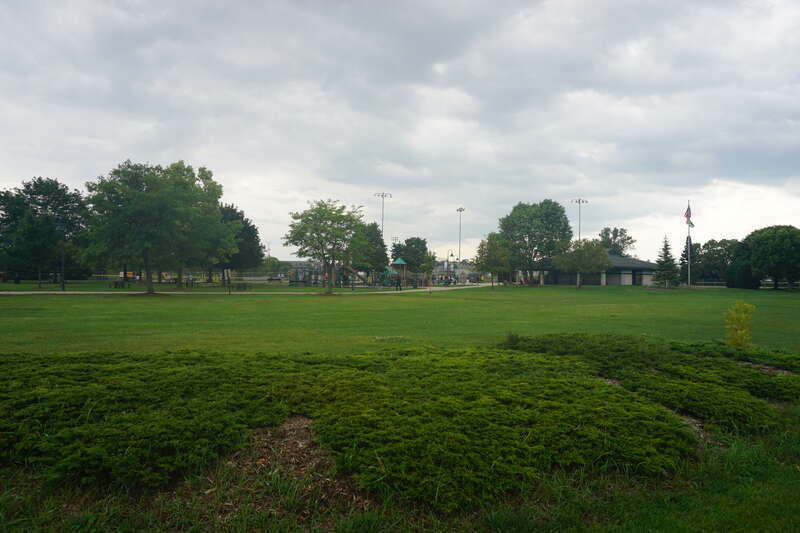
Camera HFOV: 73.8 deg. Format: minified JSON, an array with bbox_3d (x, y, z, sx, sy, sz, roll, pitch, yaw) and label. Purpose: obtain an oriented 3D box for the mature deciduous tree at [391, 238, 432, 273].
[{"bbox_3d":[2.120,-1.100,94.000,7.010,8.020,7.010,0,-1,0],"label":"mature deciduous tree"}]

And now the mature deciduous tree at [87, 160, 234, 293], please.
[{"bbox_3d":[-21.160,-3.440,47.000,12.570,11.640,12.570,0,-1,0],"label":"mature deciduous tree"}]

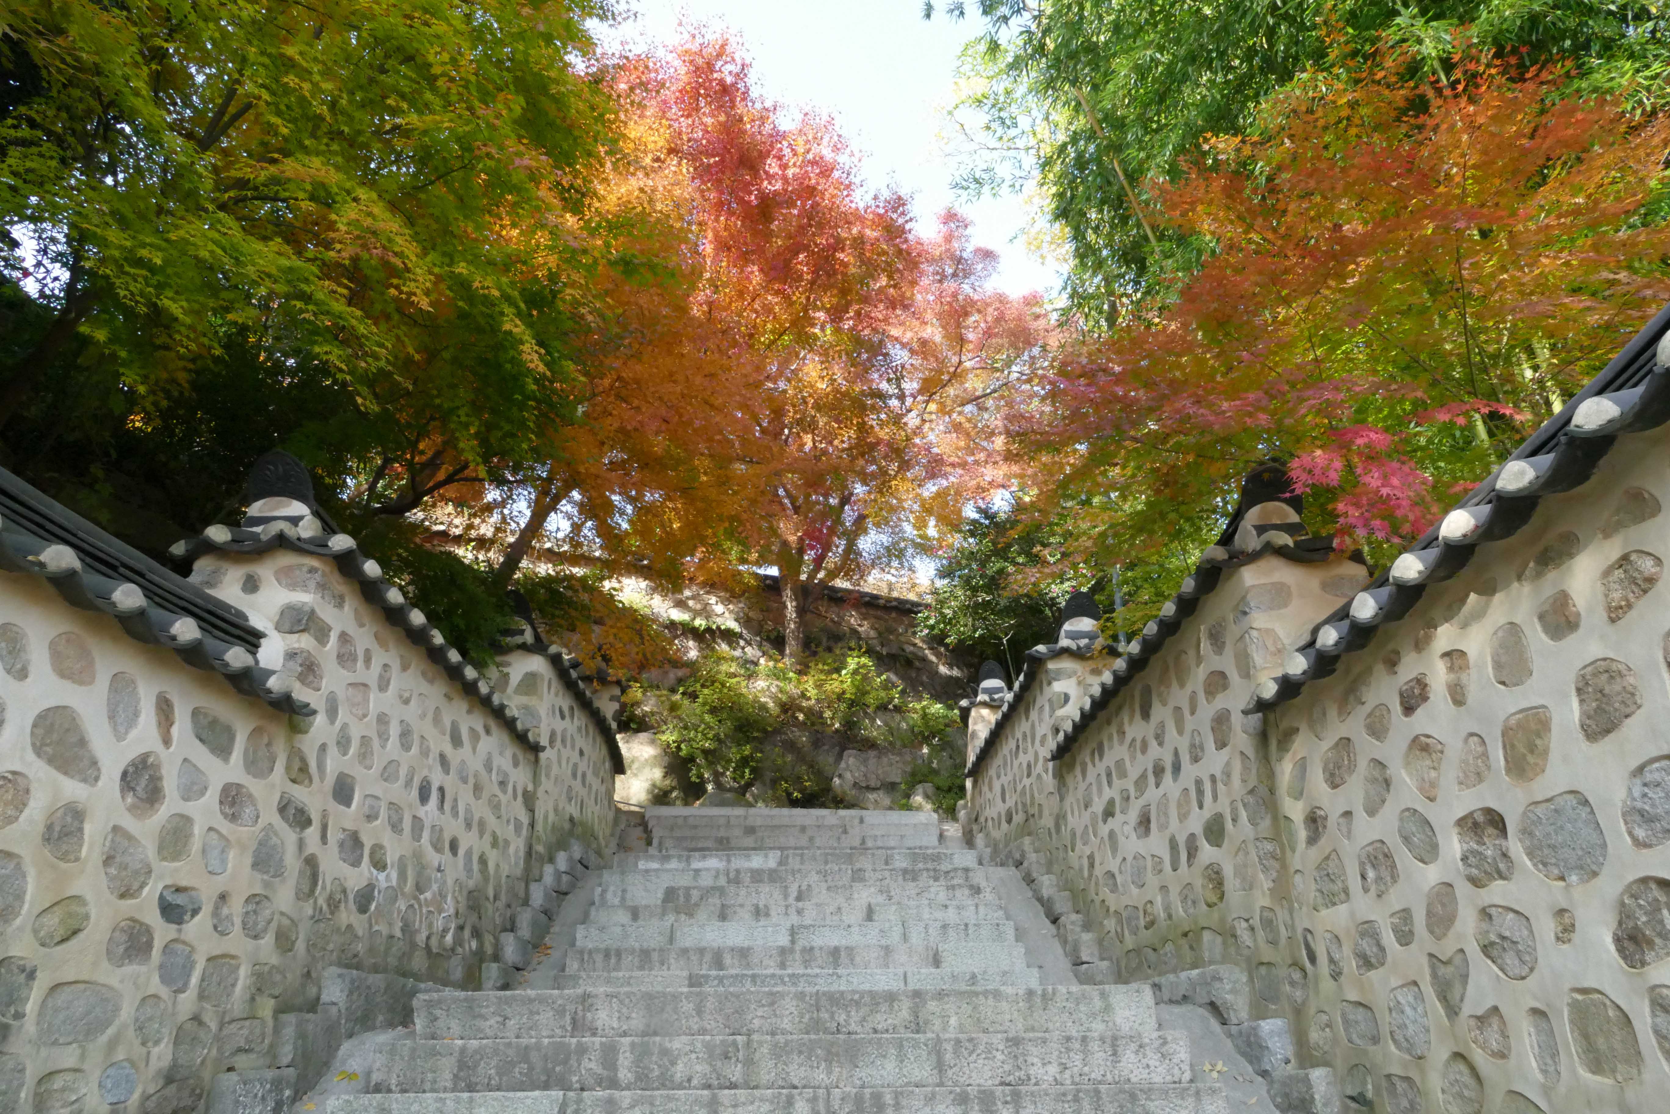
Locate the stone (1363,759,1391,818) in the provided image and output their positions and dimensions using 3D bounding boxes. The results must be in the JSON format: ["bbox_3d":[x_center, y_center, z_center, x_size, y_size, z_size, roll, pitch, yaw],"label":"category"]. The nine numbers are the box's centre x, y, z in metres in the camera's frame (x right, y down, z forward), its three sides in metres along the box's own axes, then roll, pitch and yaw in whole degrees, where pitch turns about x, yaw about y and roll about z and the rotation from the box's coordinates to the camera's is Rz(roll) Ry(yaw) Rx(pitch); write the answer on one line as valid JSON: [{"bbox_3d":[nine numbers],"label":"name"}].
[{"bbox_3d":[1.596,0.666,3.335,0.096,0.162,0.189,0,-23,-1],"label":"stone"}]

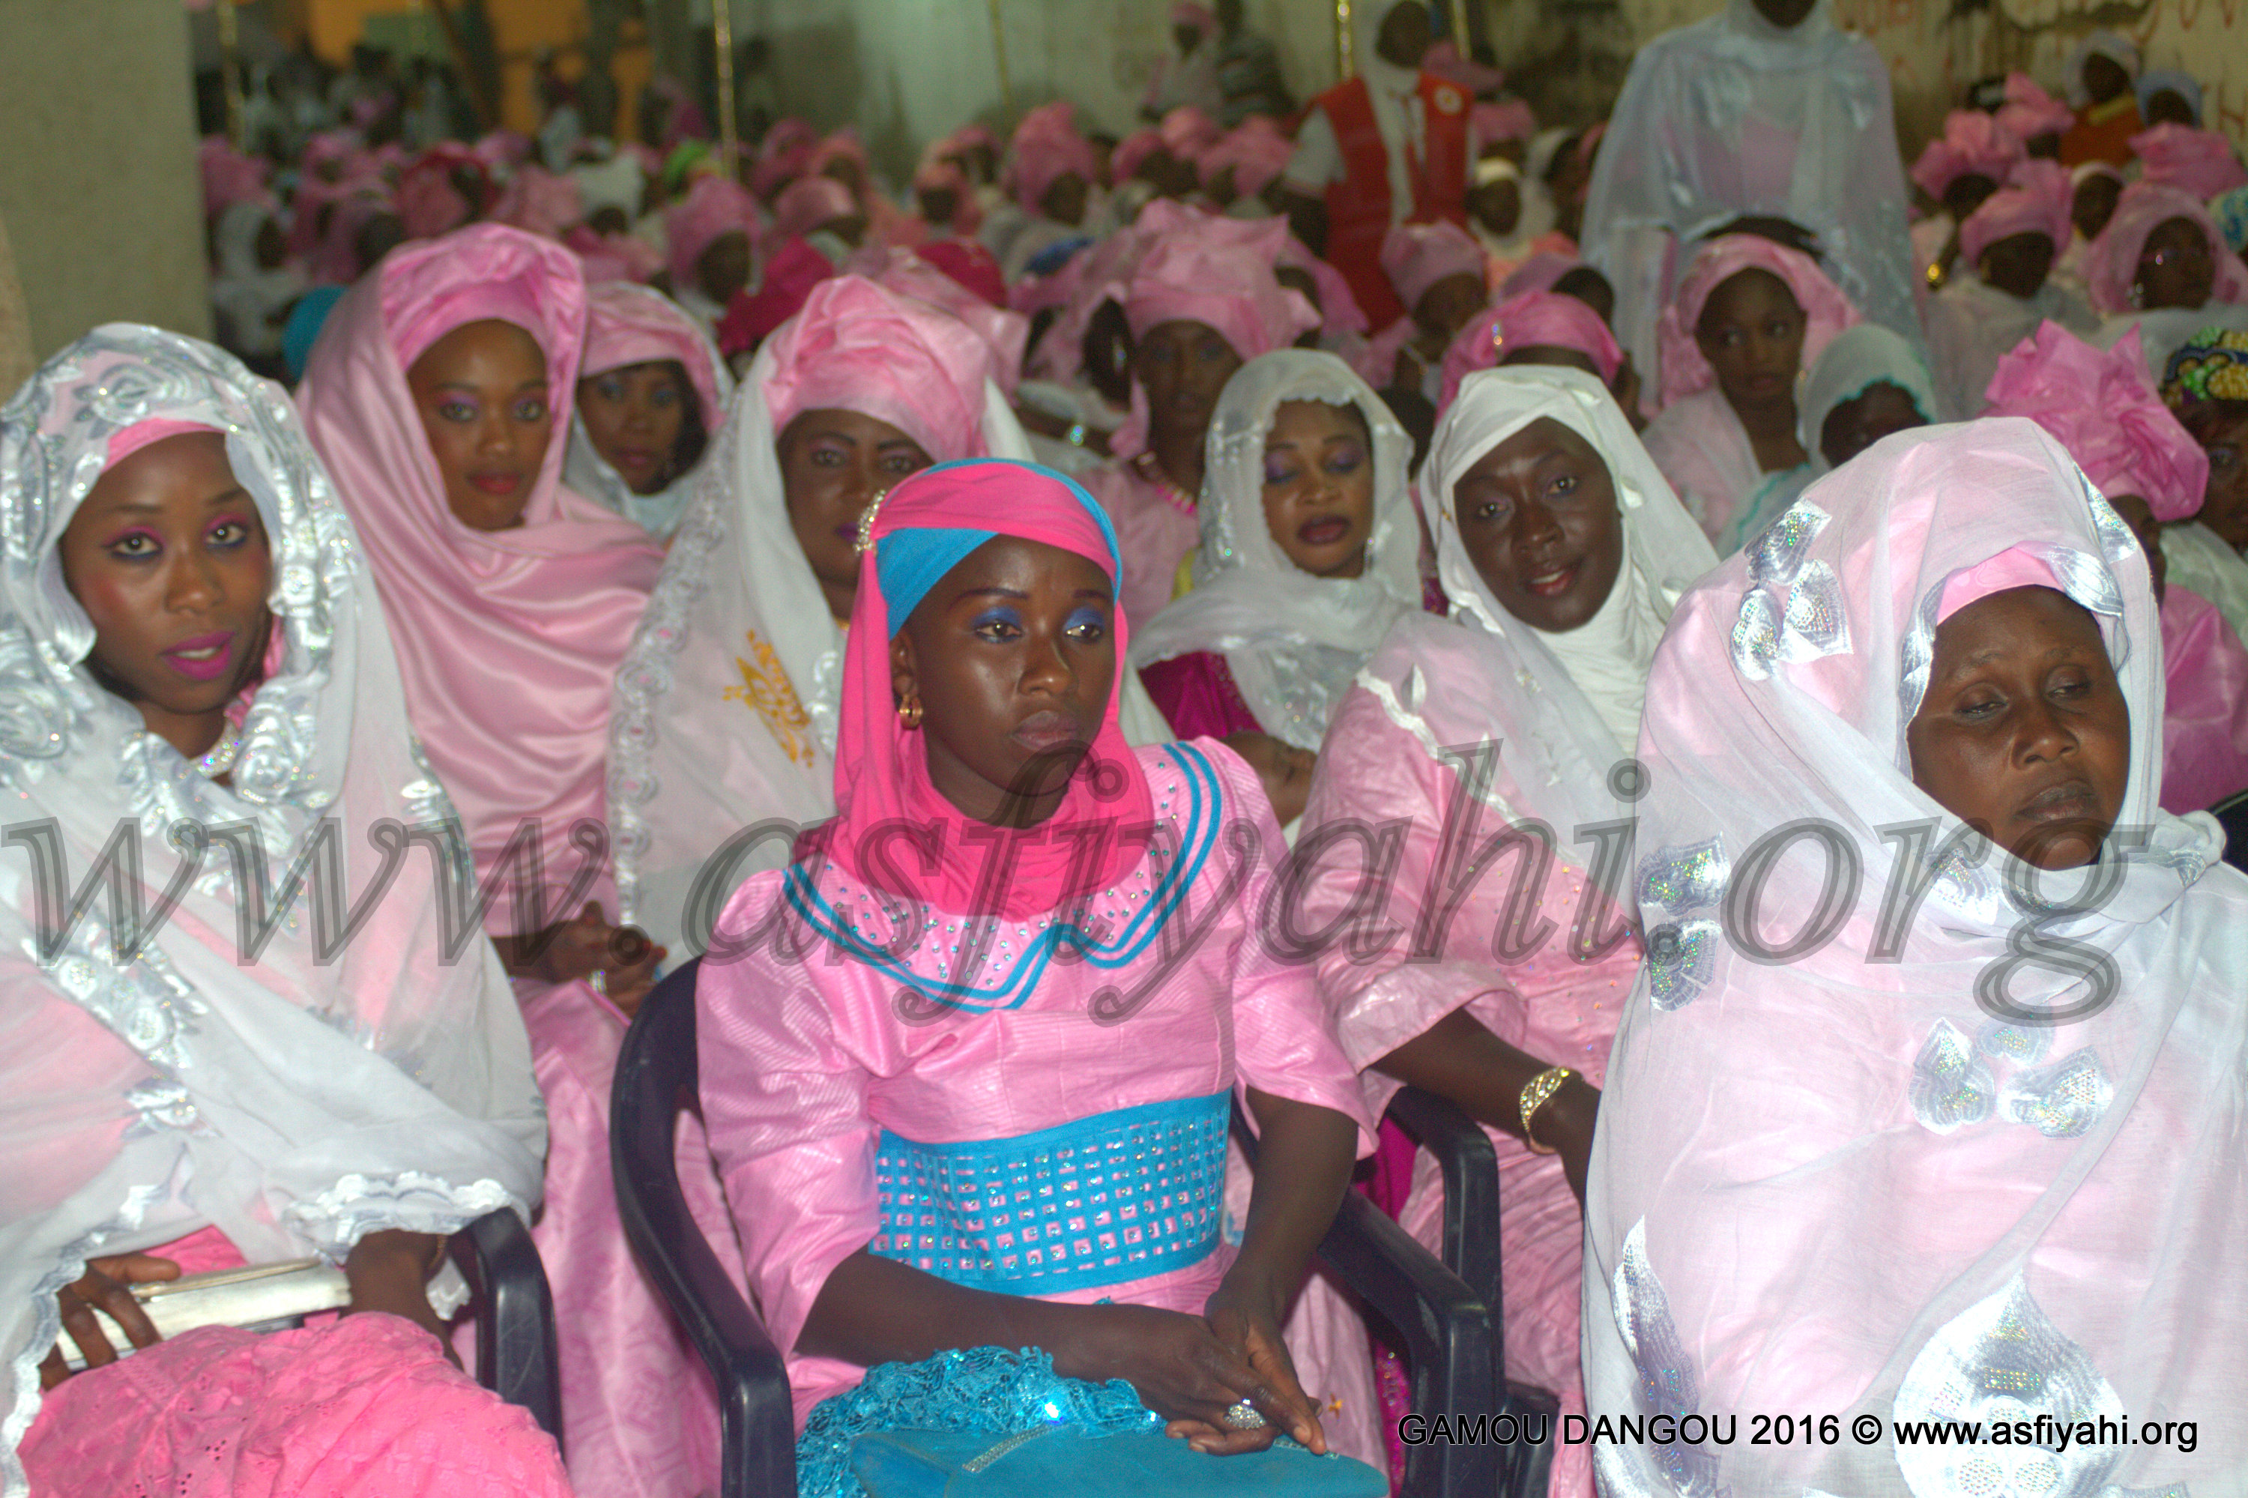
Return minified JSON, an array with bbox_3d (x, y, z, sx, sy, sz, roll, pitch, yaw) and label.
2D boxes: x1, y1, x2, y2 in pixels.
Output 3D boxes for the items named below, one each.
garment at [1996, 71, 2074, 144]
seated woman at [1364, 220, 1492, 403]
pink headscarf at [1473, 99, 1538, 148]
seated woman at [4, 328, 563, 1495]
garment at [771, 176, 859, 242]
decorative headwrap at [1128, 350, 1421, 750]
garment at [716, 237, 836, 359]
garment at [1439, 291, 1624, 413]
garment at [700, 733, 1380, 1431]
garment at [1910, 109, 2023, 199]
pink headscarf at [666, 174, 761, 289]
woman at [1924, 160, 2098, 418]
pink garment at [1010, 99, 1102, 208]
[{"bbox_3d":[2.374,-1.675,9.600,0.230,0.200,0.240,-3,10,0],"label":"garment"},{"bbox_3d":[0.674,-0.373,6.975,0.520,1.240,0.720,-7,11,-28],"label":"seated woman"},{"bbox_3d":[1.270,-2.087,12.300,0.250,0.180,0.250,-4,10,-15],"label":"pink headscarf"},{"bbox_3d":[-0.599,0.435,2.384,0.520,1.350,0.780,-4,10,-13],"label":"seated woman"},{"bbox_3d":[-0.884,-1.536,10.500,0.250,0.200,0.260,-7,11,-30],"label":"garment"},{"bbox_3d":[0.169,-0.212,4.000,0.360,0.440,0.320,-4,10,-6],"label":"decorative headwrap"},{"bbox_3d":[-0.612,-0.805,6.600,0.270,0.250,0.260,-4,10,-15],"label":"garment"},{"bbox_3d":[0.463,-0.420,4.220,0.230,0.220,0.250,-3,11,-18],"label":"garment"},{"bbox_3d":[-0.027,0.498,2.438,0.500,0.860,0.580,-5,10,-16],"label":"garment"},{"bbox_3d":[2.200,-1.546,9.600,0.300,0.240,0.280,-6,11,-25],"label":"garment"},{"bbox_3d":[-0.946,-1.195,8.500,0.230,0.270,0.260,-8,11,-28],"label":"pink headscarf"},{"bbox_3d":[1.821,-0.477,7.175,0.560,1.320,0.740,-6,11,-22],"label":"woman"},{"bbox_3d":[-0.181,-1.537,9.600,0.240,0.290,0.260,-9,12,-32],"label":"pink garment"}]

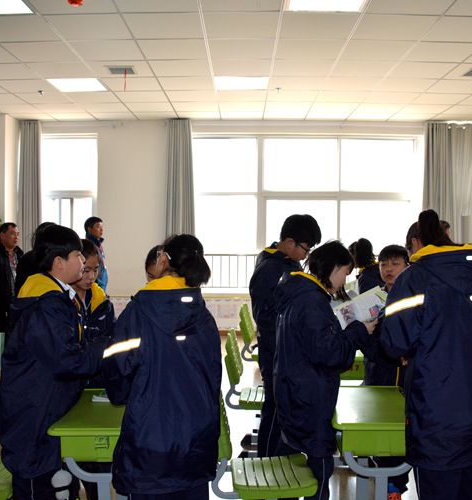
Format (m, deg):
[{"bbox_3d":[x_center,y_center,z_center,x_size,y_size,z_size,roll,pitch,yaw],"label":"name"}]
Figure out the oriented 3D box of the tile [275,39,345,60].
[{"bbox_3d":[0.649,-1.796,5.038,0.600,0.020,0.600,0,2,1],"label":"tile"}]

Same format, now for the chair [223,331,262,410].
[{"bbox_3d":[0.177,1.012,3.899,0.500,0.830,0.420,0,2,8],"label":"chair"}]

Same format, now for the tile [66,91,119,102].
[{"bbox_3d":[-1.732,-1.874,6.863,0.600,0.020,0.600,0,2,1],"label":"tile"}]

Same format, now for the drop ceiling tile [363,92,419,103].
[{"bbox_3d":[1.854,-1.834,6.745,0.600,0.020,0.600,0,2,1],"label":"drop ceiling tile"}]

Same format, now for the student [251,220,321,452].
[{"bbox_3d":[0.312,0.633,3.223,0.460,1.670,0.520,1,2,10],"label":"student"}]

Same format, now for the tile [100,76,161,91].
[{"bbox_3d":[-1.134,-1.849,6.262,0.600,0.020,0.600,0,2,1],"label":"tile"}]

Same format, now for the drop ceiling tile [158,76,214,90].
[{"bbox_3d":[-0.534,-1.846,6.253,0.600,0.020,0.600,0,2,1],"label":"drop ceiling tile"}]

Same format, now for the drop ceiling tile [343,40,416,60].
[{"bbox_3d":[1.248,-1.789,5.031,0.600,0.020,0.600,0,2,1],"label":"drop ceiling tile"}]

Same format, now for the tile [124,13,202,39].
[{"bbox_3d":[-0.559,-1.780,4.455,0.600,0.020,0.600,0,2,1],"label":"tile"}]

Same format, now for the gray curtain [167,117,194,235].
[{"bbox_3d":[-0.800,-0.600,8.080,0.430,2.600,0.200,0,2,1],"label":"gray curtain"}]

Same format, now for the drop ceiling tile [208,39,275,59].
[{"bbox_3d":[0.048,-1.804,5.042,0.600,0.020,0.600,0,2,1],"label":"drop ceiling tile"}]

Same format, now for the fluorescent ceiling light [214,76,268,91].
[{"bbox_3d":[0.062,-1.882,6.239,0.600,0.080,0.600,0,2,1],"label":"fluorescent ceiling light"}]

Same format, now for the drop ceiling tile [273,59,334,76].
[{"bbox_3d":[0.658,-1.823,5.634,0.600,0.020,0.600,0,2,1],"label":"drop ceiling tile"}]

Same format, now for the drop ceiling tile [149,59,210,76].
[{"bbox_3d":[-0.541,-1.804,5.574,0.600,0.020,0.600,0,2,1],"label":"drop ceiling tile"}]

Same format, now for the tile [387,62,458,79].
[{"bbox_3d":[1.857,-1.813,5.621,0.600,0.020,0.600,0,2,1],"label":"tile"}]

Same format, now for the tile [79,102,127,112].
[{"bbox_3d":[-1.724,-1.900,7.469,0.600,0.025,0.600,0,2,1],"label":"tile"}]

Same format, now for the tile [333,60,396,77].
[{"bbox_3d":[1.243,-1.791,5.553,0.600,0.020,0.600,0,2,1],"label":"tile"}]

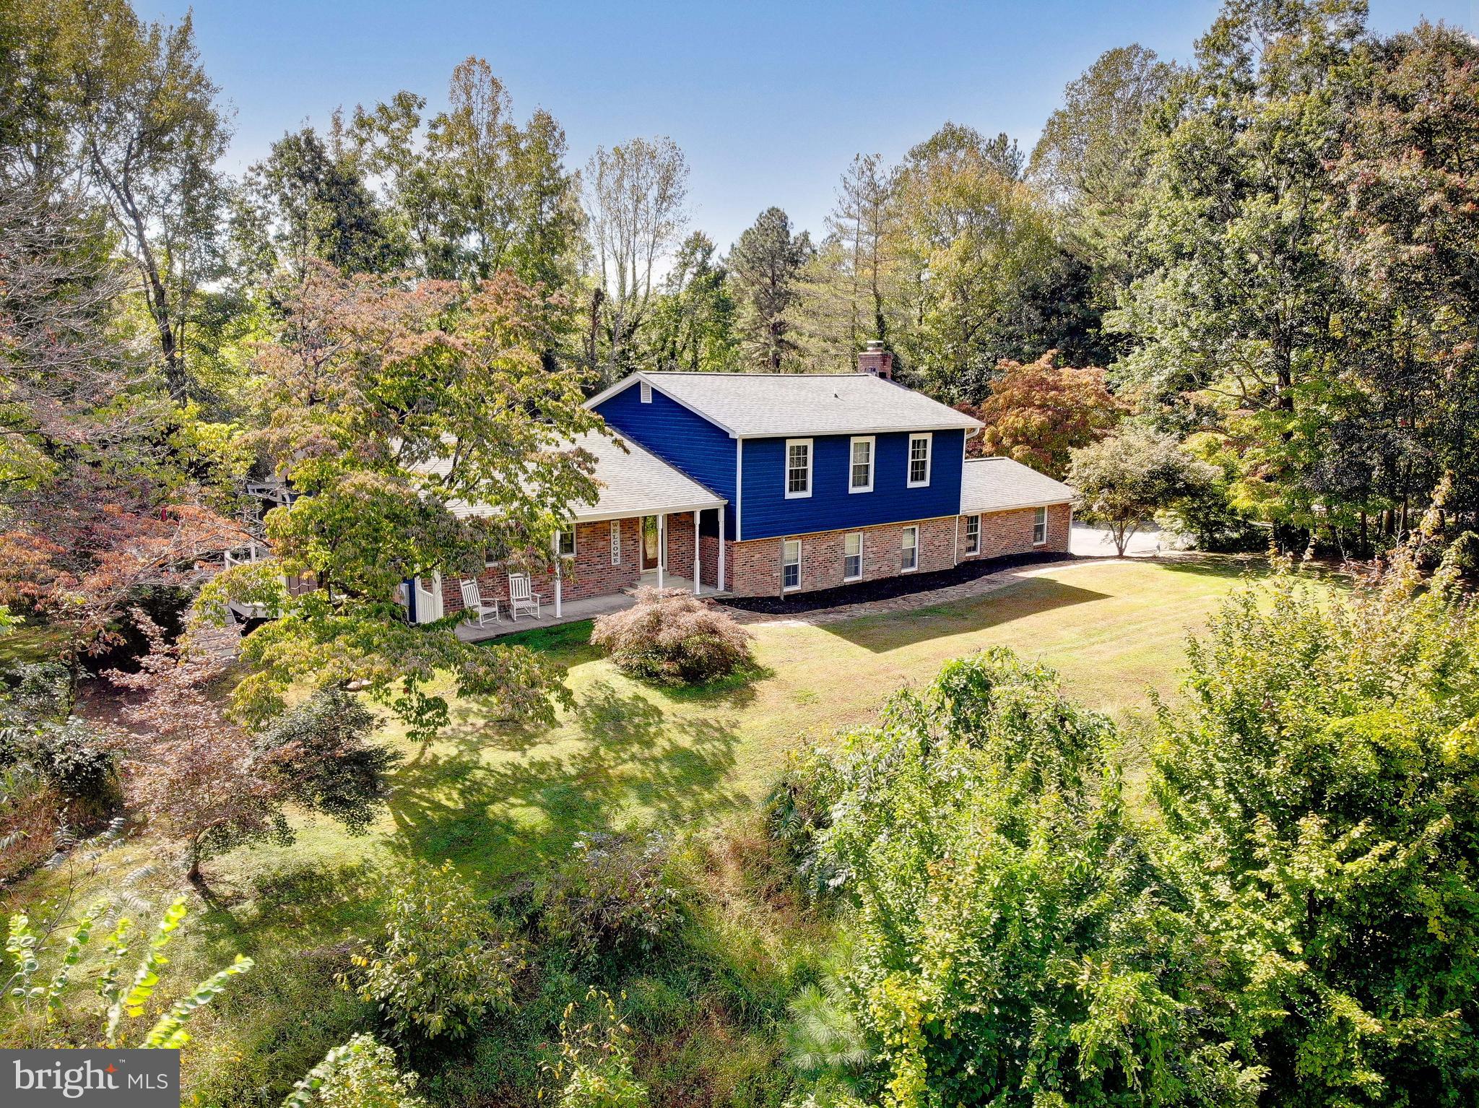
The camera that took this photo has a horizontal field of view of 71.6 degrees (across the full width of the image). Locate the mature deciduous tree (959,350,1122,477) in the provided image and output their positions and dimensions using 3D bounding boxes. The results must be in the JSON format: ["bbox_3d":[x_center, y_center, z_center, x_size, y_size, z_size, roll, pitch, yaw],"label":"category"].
[{"bbox_3d":[14.197,-5.532,48.241,7.670,7.710,7.200,3,10,16],"label":"mature deciduous tree"}]

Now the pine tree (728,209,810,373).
[{"bbox_3d":[1.614,-10.377,54.026,4.390,15.250,4.390,0,10,2],"label":"pine tree"}]

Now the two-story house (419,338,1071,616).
[{"bbox_3d":[-0.834,-3.298,34.772,25.200,7.550,12.600,-8,12,-39],"label":"two-story house"}]

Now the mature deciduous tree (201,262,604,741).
[{"bbox_3d":[-6.829,-1.351,20.565,7.650,8.470,7.600,-3,10,-18],"label":"mature deciduous tree"}]

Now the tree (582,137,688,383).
[{"bbox_3d":[-5.879,-13.166,57.619,5.980,19.500,5.980,-1,10,-6],"label":"tree"}]

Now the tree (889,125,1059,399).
[{"bbox_3d":[12.733,-12.859,55.630,9.220,19.700,9.220,2,10,12],"label":"tree"}]

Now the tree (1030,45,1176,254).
[{"bbox_3d":[20.452,-15.438,57.219,8.450,24.320,8.450,4,10,19],"label":"tree"}]

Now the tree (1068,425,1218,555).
[{"bbox_3d":[15.004,-2.352,38.128,5.370,4.710,5.400,4,10,21],"label":"tree"}]

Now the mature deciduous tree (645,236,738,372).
[{"bbox_3d":[-2.471,-9.296,52.183,4.770,13.690,4.770,0,10,-3],"label":"mature deciduous tree"}]

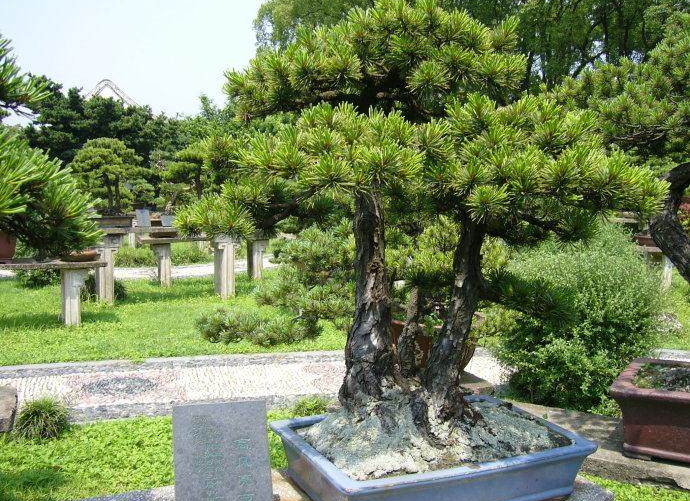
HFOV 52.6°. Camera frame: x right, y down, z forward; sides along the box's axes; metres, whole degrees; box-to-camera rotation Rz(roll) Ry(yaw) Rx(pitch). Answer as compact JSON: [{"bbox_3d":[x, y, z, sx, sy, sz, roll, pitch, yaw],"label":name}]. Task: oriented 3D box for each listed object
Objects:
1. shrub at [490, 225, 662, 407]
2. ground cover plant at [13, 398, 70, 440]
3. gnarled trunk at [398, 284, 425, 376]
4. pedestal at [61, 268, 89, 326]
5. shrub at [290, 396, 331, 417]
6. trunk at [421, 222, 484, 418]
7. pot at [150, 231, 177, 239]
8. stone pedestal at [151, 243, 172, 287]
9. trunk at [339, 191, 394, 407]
[{"bbox_3d":[1.812,0.453,5.501,1.390,1.347,1.250,0,4,0],"label":"shrub"},{"bbox_3d":[-2.004,1.113,4.620,0.371,0.271,0.330,0,4,0],"label":"ground cover plant"},{"bbox_3d":[0.333,0.412,3.492,0.130,0.487,0.130,0,4,0],"label":"gnarled trunk"},{"bbox_3d":[-3.259,0.556,8.418,0.326,0.692,0.260,-1,4,-10],"label":"pedestal"},{"bbox_3d":[-0.240,1.099,4.849,0.278,0.170,0.260,0,4,0],"label":"shrub"},{"bbox_3d":[0.531,0.344,3.417,0.304,1.000,0.240,0,4,0],"label":"trunk"},{"bbox_3d":[-3.114,-0.266,11.965,0.446,0.137,0.370,0,4,0],"label":"pot"},{"bbox_3d":[-3.159,0.247,12.005,0.379,0.754,0.280,-1,5,-12],"label":"stone pedestal"},{"bbox_3d":[0.103,0.231,3.328,0.267,1.049,0.250,0,4,0],"label":"trunk"}]

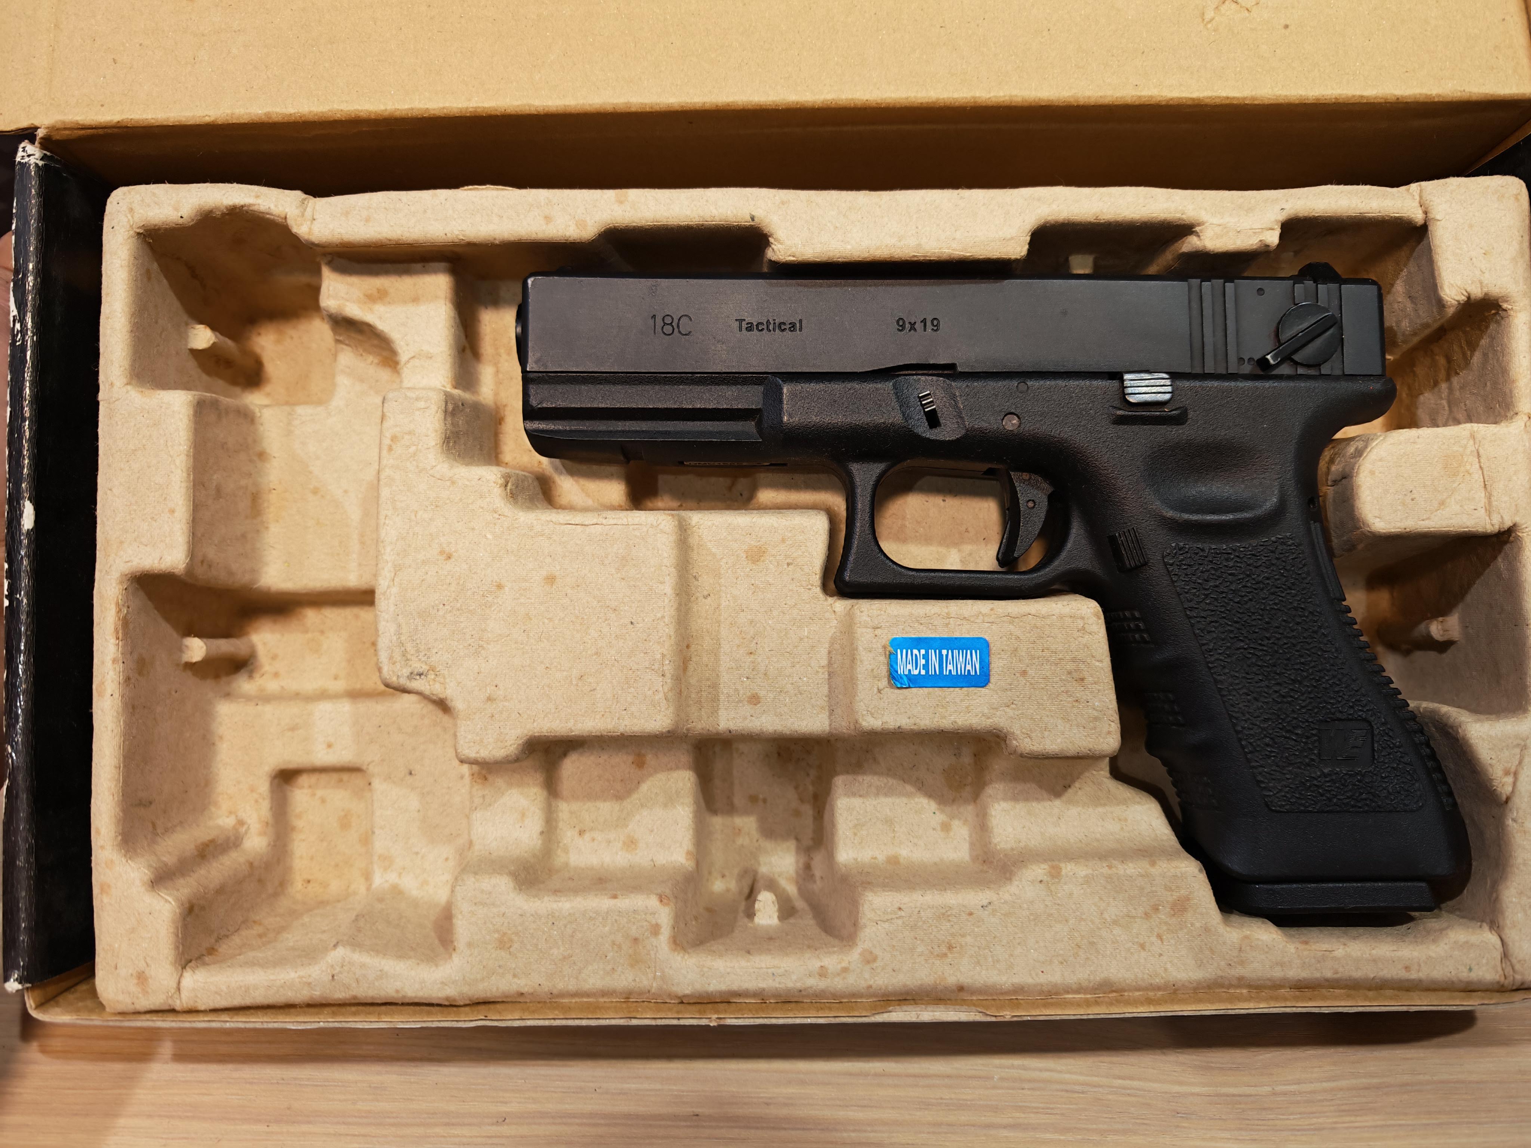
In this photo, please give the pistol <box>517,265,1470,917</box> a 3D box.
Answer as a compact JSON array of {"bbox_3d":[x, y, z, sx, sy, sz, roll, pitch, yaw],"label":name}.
[{"bbox_3d":[0.046,-0.001,0.234,0.204,0.032,0.140,0,85,0],"label":"pistol"}]

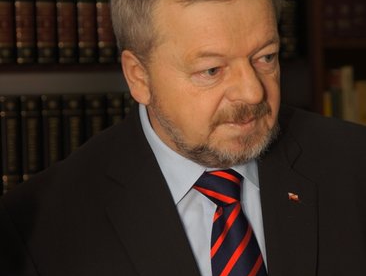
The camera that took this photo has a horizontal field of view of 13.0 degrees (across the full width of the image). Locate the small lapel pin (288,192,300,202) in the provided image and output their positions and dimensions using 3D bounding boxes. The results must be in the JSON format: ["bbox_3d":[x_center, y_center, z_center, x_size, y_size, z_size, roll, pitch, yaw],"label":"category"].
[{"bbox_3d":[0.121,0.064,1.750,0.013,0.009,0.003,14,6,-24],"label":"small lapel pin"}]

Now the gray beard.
[{"bbox_3d":[0.048,-0.009,1.690,0.142,0.083,0.100,-3,16,-32],"label":"gray beard"}]

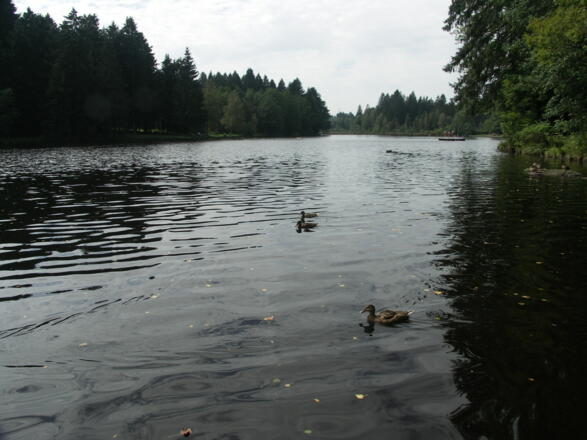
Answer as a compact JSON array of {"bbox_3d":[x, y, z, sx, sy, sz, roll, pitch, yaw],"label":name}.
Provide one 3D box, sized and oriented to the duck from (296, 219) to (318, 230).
[{"bbox_3d":[0.239,0.095,8.211,0.460,0.165,0.170,-2,11,-10],"label":"duck"}]

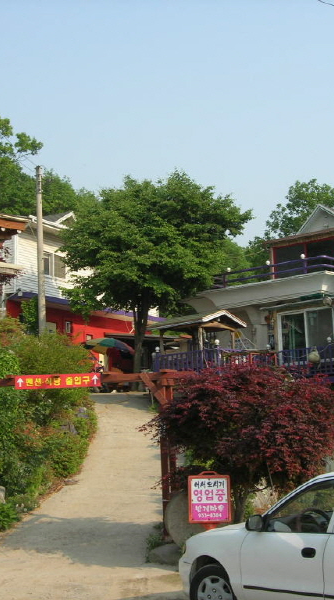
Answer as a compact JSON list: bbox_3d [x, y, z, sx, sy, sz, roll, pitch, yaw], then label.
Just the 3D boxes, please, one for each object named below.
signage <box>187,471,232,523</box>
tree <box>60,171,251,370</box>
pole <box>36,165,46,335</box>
[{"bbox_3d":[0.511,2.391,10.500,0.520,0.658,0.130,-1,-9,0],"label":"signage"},{"bbox_3d":[-0.485,-0.906,37.000,8.089,9.100,7.600,-1,-9,0],"label":"tree"},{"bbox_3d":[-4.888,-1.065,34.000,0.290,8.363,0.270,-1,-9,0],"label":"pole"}]

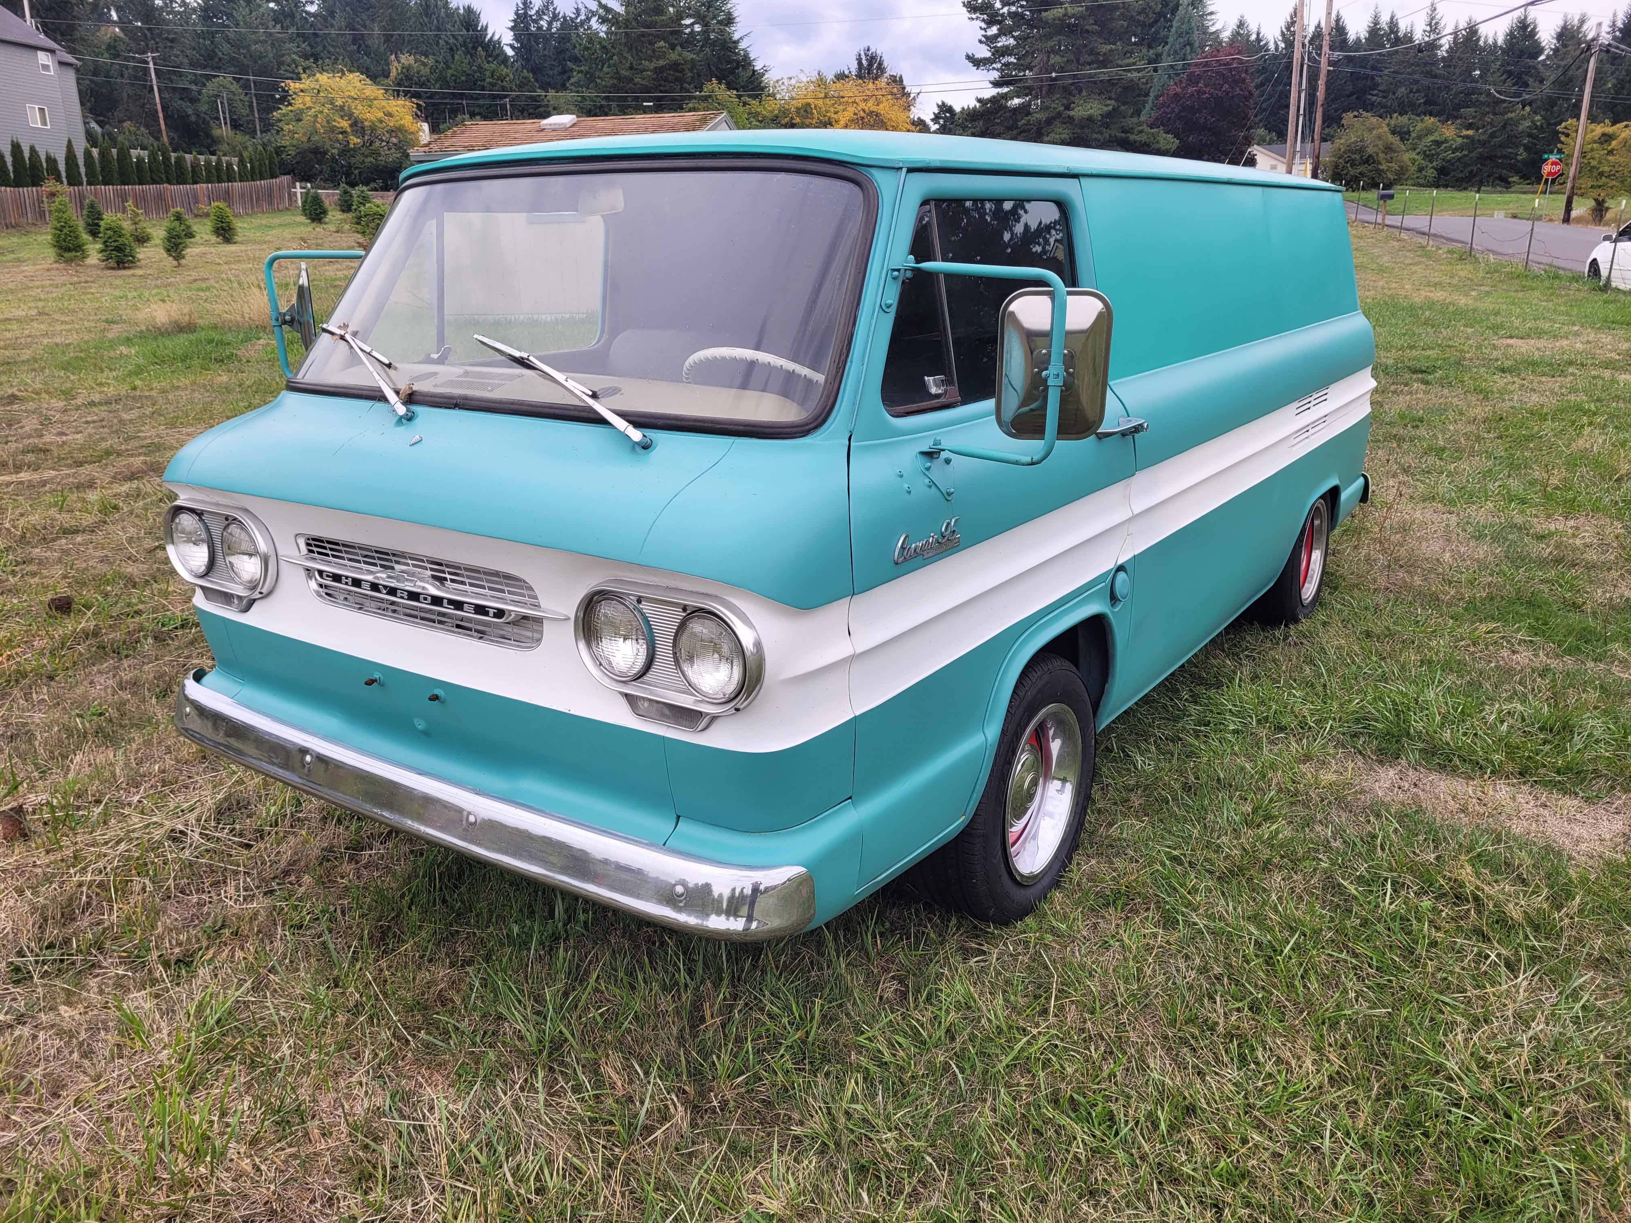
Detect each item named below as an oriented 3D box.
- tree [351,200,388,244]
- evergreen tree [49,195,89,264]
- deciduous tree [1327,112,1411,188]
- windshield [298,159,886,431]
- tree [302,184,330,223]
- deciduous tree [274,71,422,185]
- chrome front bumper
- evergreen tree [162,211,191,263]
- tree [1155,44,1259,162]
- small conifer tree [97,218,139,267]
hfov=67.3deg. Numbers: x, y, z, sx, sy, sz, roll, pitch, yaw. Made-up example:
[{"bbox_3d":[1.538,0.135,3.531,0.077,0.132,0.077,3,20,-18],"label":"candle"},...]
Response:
[{"bbox_3d":[-12.237,-10.754,33.824,1.100,1.160,1.000,-8,19,-18],"label":"tree"},{"bbox_3d":[-17.046,-8.646,27.773,0.800,1.490,0.800,-12,20,-28],"label":"evergreen tree"},{"bbox_3d":[36.083,-29.830,79.283,5.000,4.720,4.800,6,19,23],"label":"deciduous tree"},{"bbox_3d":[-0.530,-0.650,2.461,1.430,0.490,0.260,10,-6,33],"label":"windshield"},{"bbox_3d":[-22.406,-18.229,54.773,1.144,1.680,1.144,-7,17,-20],"label":"tree"},{"bbox_3d":[-29.853,-30.175,77.032,9.249,7.151,9.249,-6,17,-19],"label":"deciduous tree"},{"bbox_3d":[-0.736,0.306,2.236,1.710,0.150,0.160,10,21,33],"label":"chrome front bumper"},{"bbox_3d":[-19.589,-11.391,37.291,0.858,1.542,0.858,-8,17,-25],"label":"evergreen tree"},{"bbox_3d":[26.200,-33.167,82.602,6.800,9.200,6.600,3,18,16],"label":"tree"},{"bbox_3d":[-20.794,-10.956,36.302,1.177,1.466,1.177,-9,18,-27],"label":"small conifer tree"}]

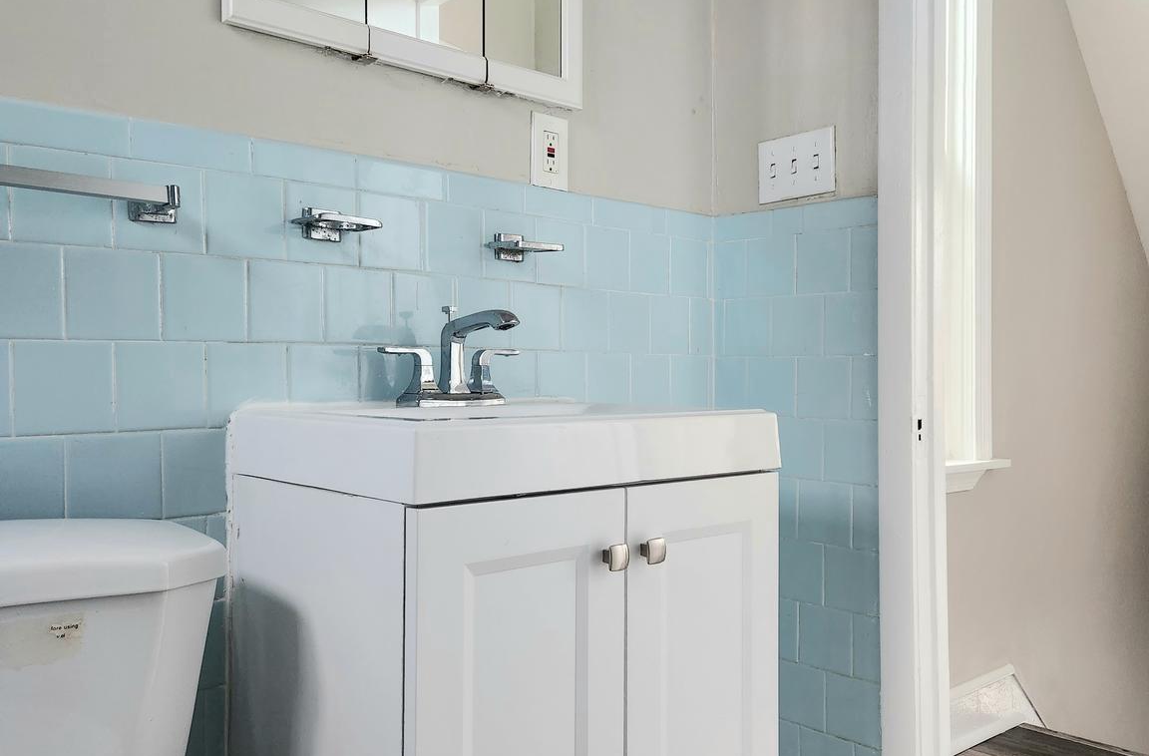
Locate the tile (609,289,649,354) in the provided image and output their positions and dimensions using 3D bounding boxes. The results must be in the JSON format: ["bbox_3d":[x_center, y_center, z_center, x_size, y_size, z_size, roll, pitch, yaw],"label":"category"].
[{"bbox_3d":[0.097,-0.099,1.825,0.108,0.108,0.010,0,0,-43],"label":"tile"}]

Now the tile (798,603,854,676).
[{"bbox_3d":[0.441,0.454,1.779,0.010,0.108,0.108,0,-1,-43],"label":"tile"}]

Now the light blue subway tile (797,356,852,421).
[{"bbox_3d":[0.437,0.018,1.775,0.010,0.108,0.108,0,-1,-43],"label":"light blue subway tile"}]

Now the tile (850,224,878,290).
[{"bbox_3d":[0.492,-0.201,1.717,0.010,0.108,0.050,0,-1,-43],"label":"tile"}]

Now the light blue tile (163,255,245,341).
[{"bbox_3d":[-0.469,-0.099,1.290,0.108,0.108,0.010,0,0,-43],"label":"light blue tile"}]

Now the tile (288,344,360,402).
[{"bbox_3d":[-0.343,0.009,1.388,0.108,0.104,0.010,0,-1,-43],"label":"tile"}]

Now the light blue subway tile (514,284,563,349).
[{"bbox_3d":[-0.063,-0.099,1.653,0.102,0.105,0.010,0,-1,-43],"label":"light blue subway tile"}]

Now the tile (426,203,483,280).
[{"bbox_3d":[-0.186,-0.207,1.539,0.108,0.108,0.009,0,0,-43],"label":"tile"}]

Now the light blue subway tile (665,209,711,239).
[{"bbox_3d":[0.214,-0.286,1.912,0.131,0.048,0.010,0,-1,-43],"label":"light blue subway tile"}]

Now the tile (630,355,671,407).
[{"bbox_3d":[0.135,0.010,1.837,0.108,0.105,0.010,0,-1,-43],"label":"tile"}]

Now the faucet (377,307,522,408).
[{"bbox_3d":[-0.133,-0.032,1.417,0.250,0.144,0.185,0,0,-43],"label":"faucet"}]

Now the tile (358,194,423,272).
[{"bbox_3d":[-0.266,-0.207,1.471,0.108,0.108,0.010,0,-1,-43],"label":"tile"}]

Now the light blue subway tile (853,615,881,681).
[{"bbox_3d":[0.491,0.452,1.707,0.009,0.108,0.057,0,0,-42],"label":"light blue subway tile"}]

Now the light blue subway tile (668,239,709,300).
[{"bbox_3d":[0.216,-0.204,1.921,0.108,0.108,0.010,0,-1,-43],"label":"light blue subway tile"}]

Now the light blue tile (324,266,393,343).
[{"bbox_3d":[-0.305,-0.098,1.428,0.108,0.108,0.009,0,0,-43],"label":"light blue tile"}]

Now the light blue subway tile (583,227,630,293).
[{"bbox_3d":[0.056,-0.209,1.788,0.108,0.108,0.010,0,0,-43],"label":"light blue subway tile"}]

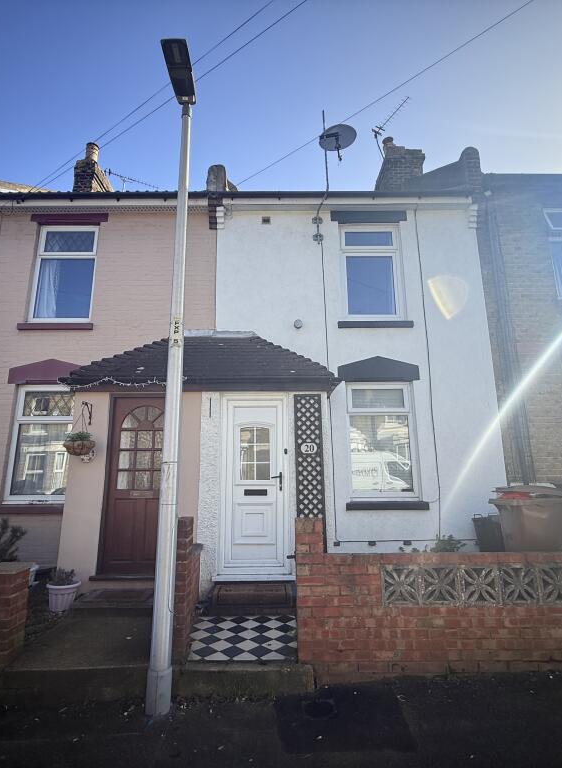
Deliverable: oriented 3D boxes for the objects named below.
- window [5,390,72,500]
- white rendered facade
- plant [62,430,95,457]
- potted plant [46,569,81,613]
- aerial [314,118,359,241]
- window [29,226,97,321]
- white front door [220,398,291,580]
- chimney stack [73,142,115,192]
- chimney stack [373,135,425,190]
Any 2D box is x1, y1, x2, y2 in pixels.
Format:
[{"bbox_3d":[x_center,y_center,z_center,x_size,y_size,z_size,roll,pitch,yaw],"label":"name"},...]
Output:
[{"bbox_3d":[-3.236,0.790,5.654,0.915,1.539,0.120,0,-12,-1],"label":"window"},{"bbox_3d":[1.039,-0.175,5.869,3.938,5.180,0.280,0,-12,-1],"label":"white rendered facade"},{"bbox_3d":[-2.209,0.653,4.540,0.354,0.290,0.350,0,-12,-1],"label":"plant"},{"bbox_3d":[-2.131,2.026,4.062,0.340,0.381,0.340,0,-12,-1],"label":"potted plant"},{"bbox_3d":[0.808,-3.117,6.231,0.660,2.030,0.500,-3,-12,11],"label":"aerial"},{"bbox_3d":[-3.217,-1.649,6.177,0.909,1.562,0.120,0,-12,-1],"label":"window"},{"bbox_3d":[-0.293,1.135,4.755,0.815,2.047,0.120,0,-12,-1],"label":"white front door"},{"bbox_3d":[-4.617,-4.825,10.315,0.502,1.846,1.250,0,-12,-1],"label":"chimney stack"},{"bbox_3d":[2.777,-4.708,9.938,0.918,1.755,1.300,0,-12,-1],"label":"chimney stack"}]

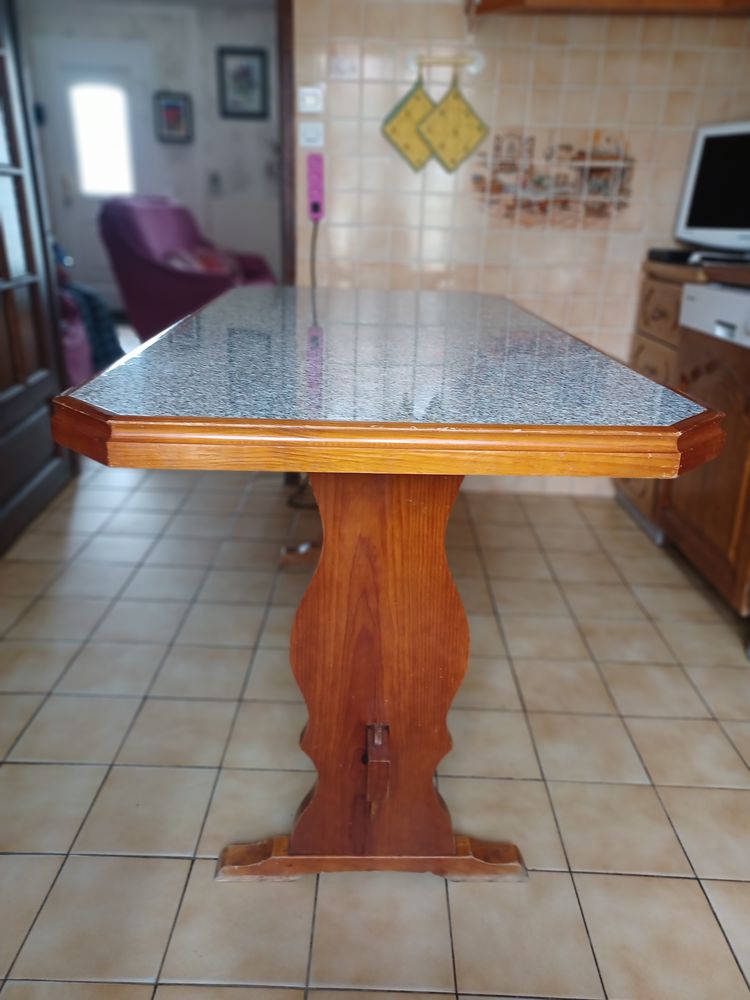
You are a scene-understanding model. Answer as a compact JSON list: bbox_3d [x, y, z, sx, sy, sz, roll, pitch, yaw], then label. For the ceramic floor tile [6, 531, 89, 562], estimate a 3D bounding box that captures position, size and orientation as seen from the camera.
[{"bbox_3d":[-0.983,0.144,2.192,0.199,0.009,0.199,2,22,0],"label":"ceramic floor tile"}]

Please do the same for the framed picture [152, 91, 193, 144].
[{"bbox_3d":[-1.635,-3.092,5.845,0.290,0.385,0.025,2,22,0],"label":"framed picture"}]

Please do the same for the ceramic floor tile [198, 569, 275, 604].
[{"bbox_3d":[-0.384,0.246,2.035,0.200,0.010,0.200,2,22,0],"label":"ceramic floor tile"}]

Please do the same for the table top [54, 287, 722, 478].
[{"bbox_3d":[0.006,-0.306,1.376,0.738,0.047,1.401,1,22,-2],"label":"table top"}]

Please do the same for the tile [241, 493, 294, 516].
[{"bbox_3d":[-0.370,0.020,2.562,0.198,0.010,0.198,2,22,0],"label":"tile"}]

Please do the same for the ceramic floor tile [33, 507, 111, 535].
[{"bbox_3d":[-0.975,0.070,2.373,0.198,0.010,0.198,2,22,0],"label":"ceramic floor tile"}]

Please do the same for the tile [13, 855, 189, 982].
[{"bbox_3d":[-0.396,0.619,1.075,0.200,0.010,0.200,2,22,0],"label":"tile"}]

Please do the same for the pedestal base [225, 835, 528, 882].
[{"bbox_3d":[-0.003,0.565,1.139,0.488,0.050,0.043,1,22,-3],"label":"pedestal base"}]

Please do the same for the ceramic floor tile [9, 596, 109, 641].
[{"bbox_3d":[-0.785,0.302,1.817,0.199,0.010,0.199,2,21,0],"label":"ceramic floor tile"}]

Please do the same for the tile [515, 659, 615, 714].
[{"bbox_3d":[0.420,0.421,1.626,0.198,0.010,0.198,2,22,0],"label":"tile"}]

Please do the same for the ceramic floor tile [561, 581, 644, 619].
[{"bbox_3d":[0.631,0.283,2.006,0.199,0.010,0.199,2,21,0],"label":"ceramic floor tile"}]

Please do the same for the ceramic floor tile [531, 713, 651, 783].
[{"bbox_3d":[0.427,0.503,1.463,0.200,0.010,0.200,2,22,0],"label":"ceramic floor tile"}]

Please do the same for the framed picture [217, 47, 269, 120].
[{"bbox_3d":[-1.042,-3.290,5.718,0.397,0.506,0.030,2,22,0],"label":"framed picture"}]

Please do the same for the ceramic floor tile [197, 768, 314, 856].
[{"bbox_3d":[-0.190,0.552,1.264,0.200,0.010,0.200,2,22,0],"label":"ceramic floor tile"}]

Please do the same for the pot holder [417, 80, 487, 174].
[{"bbox_3d":[0.245,-1.168,2.258,0.225,0.268,0.014,2,22,0],"label":"pot holder"}]

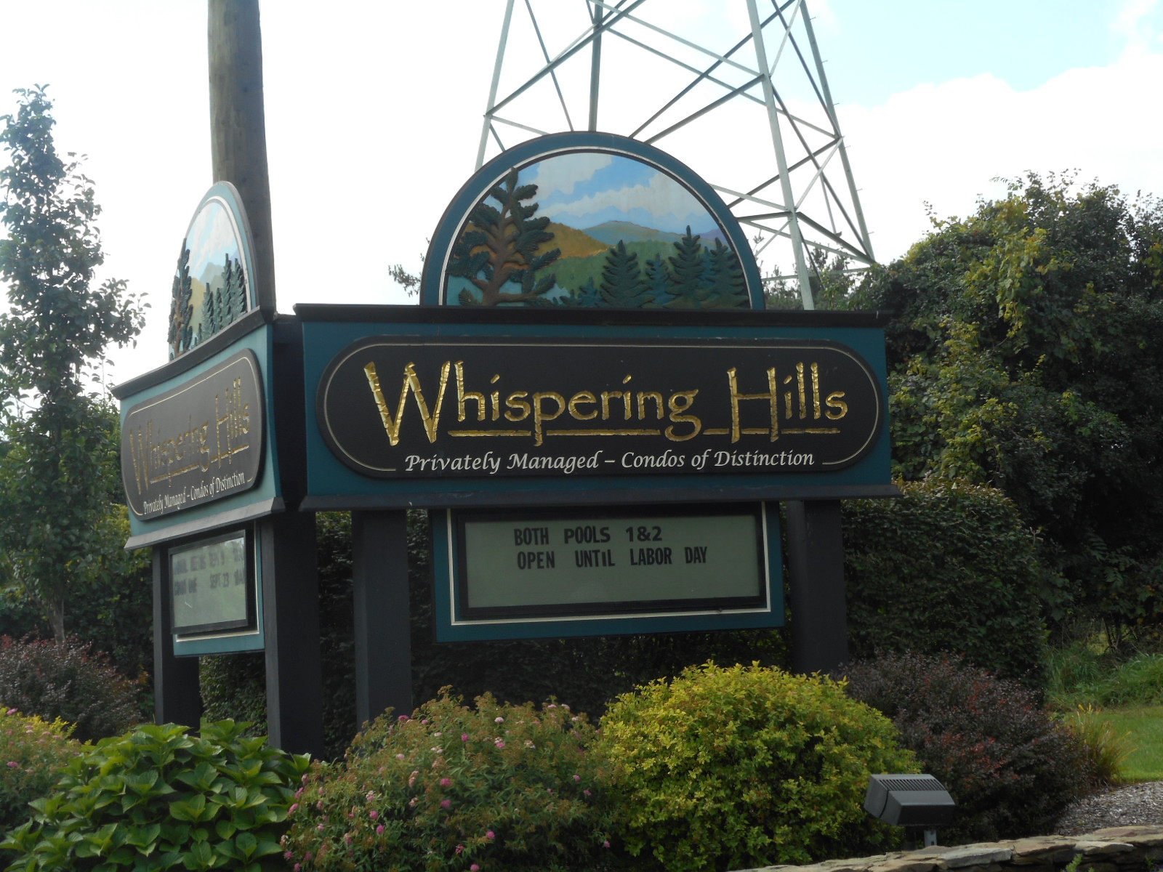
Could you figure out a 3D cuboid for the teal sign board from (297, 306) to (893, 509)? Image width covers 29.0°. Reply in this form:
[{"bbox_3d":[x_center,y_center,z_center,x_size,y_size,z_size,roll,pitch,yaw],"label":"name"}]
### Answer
[{"bbox_3d":[0.132,-0.136,10.981,3.132,0.952,0.213,0,-5,-22],"label":"teal sign board"}]

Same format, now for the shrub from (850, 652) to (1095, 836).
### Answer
[{"bbox_3d":[1.866,1.505,10.889,1.197,0.949,1.161,-2,-5,0],"label":"shrub"}]

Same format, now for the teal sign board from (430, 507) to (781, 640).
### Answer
[{"bbox_3d":[0.156,0.649,10.971,1.833,0.628,0.091,0,-5,-22],"label":"teal sign board"}]

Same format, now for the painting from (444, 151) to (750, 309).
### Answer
[{"bbox_3d":[0.072,-1.011,11.144,1.647,0.811,0.061,0,-5,-22],"label":"painting"}]

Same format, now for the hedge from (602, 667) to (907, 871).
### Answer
[{"bbox_3d":[0.788,1.481,10.065,1.389,0.943,1.347,-2,-5,0],"label":"hedge"}]

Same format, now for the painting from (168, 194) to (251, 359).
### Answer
[{"bbox_3d":[-1.964,-0.852,11.919,0.061,0.811,1.647,0,-5,-24],"label":"painting"}]

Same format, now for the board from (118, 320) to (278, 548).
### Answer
[{"bbox_3d":[-2.015,0.039,11.816,0.213,0.952,3.132,0,-5,-24],"label":"board"}]

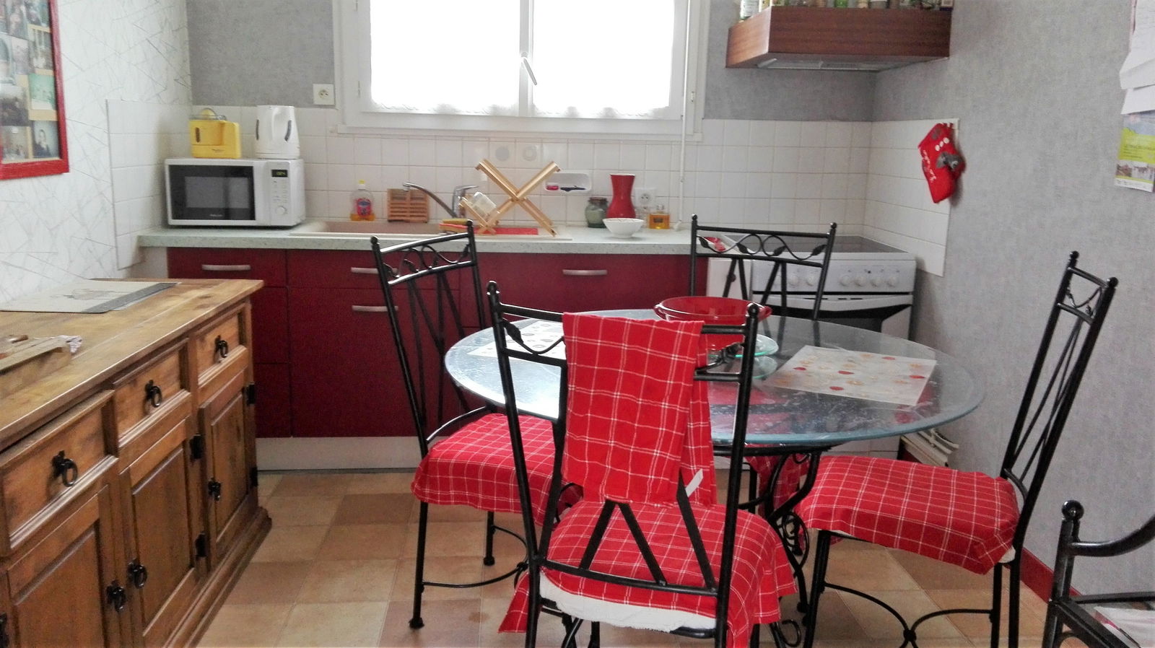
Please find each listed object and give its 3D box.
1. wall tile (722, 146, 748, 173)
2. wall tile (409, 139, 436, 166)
[{"bbox_3d":[0.675,-0.701,3.511,0.108,0.108,0.010,0,13,-5],"label":"wall tile"},{"bbox_3d":[-0.647,-0.714,3.435,0.108,0.108,0.010,0,11,-4],"label":"wall tile"}]

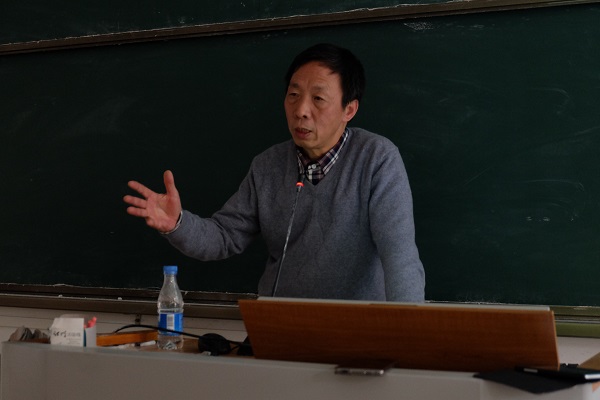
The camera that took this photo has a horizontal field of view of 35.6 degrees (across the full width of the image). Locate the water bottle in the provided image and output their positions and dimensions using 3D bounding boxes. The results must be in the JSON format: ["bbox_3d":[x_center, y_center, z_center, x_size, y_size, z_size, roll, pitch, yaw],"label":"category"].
[{"bbox_3d":[-0.284,0.236,2.050,0.057,0.183,0.057,0,-1,-8],"label":"water bottle"}]

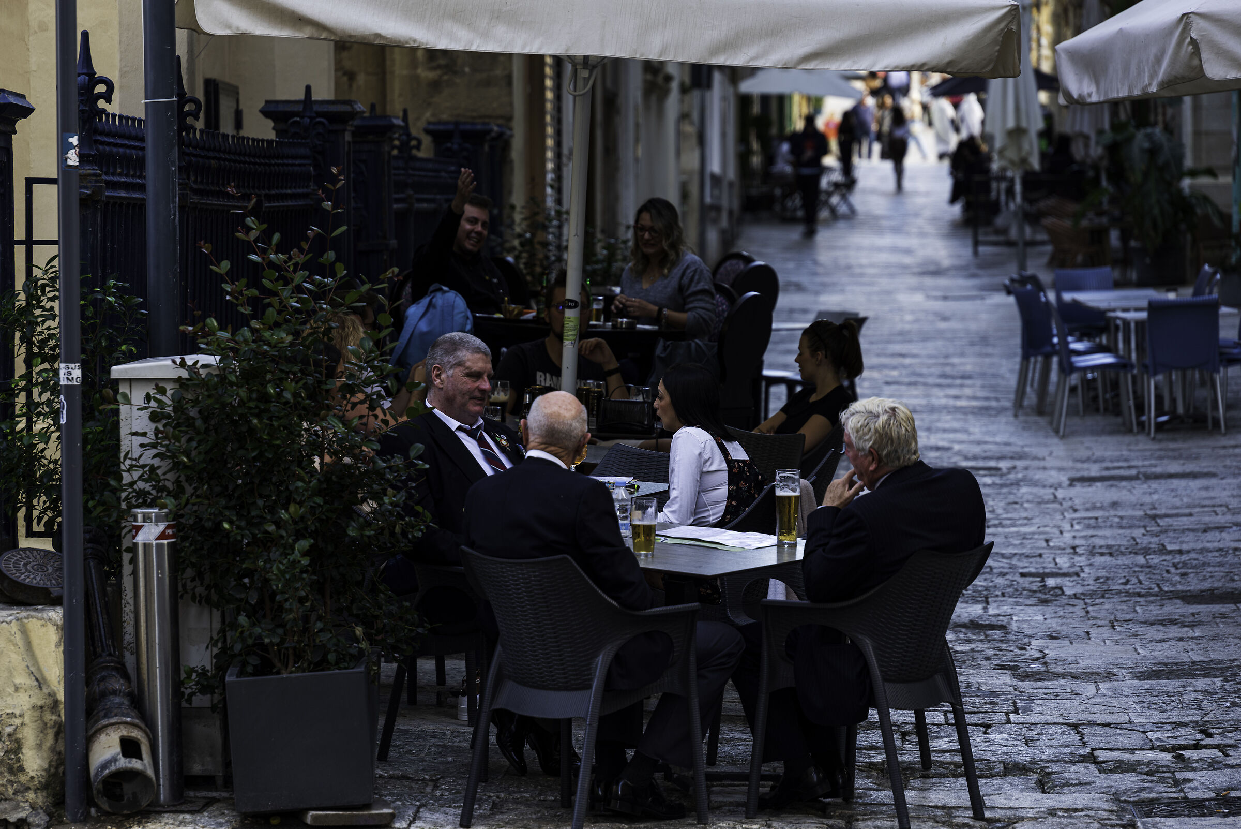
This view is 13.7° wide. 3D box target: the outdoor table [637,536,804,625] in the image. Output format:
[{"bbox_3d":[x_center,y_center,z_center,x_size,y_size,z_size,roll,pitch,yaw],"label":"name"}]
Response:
[{"bbox_3d":[0.183,0.770,15.386,0.800,0.740,0.800,5,7,42],"label":"outdoor table"}]

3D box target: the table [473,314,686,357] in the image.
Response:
[{"bbox_3d":[-0.149,-0.047,22.836,1.100,0.740,0.750,2,6,18],"label":"table"}]

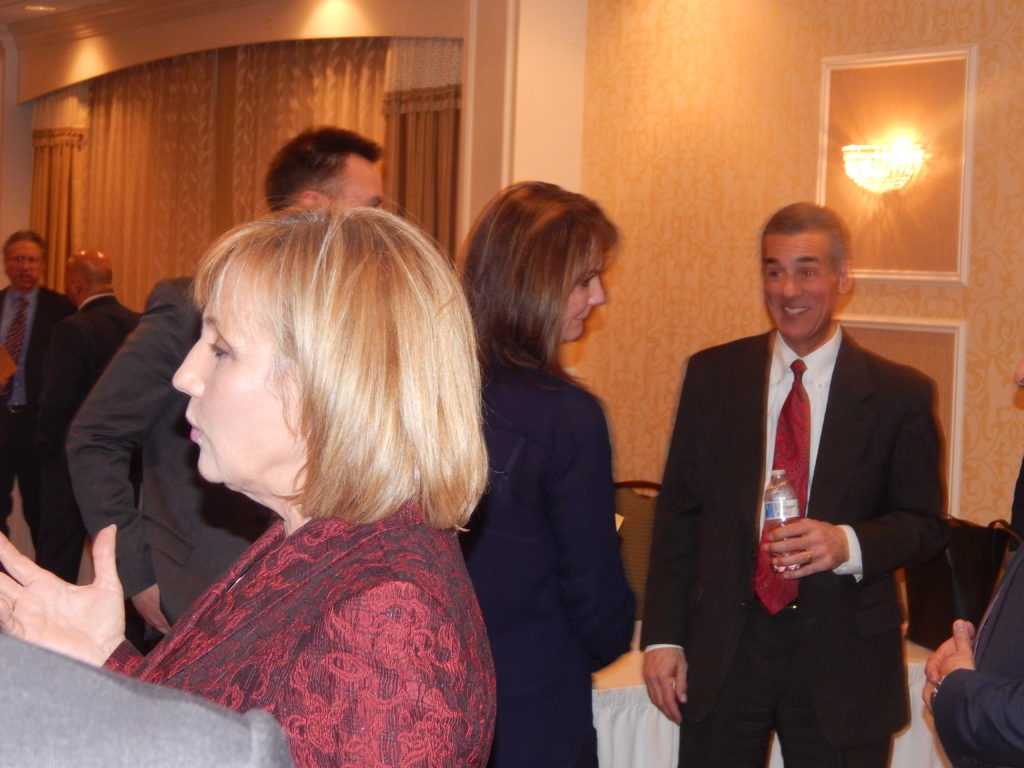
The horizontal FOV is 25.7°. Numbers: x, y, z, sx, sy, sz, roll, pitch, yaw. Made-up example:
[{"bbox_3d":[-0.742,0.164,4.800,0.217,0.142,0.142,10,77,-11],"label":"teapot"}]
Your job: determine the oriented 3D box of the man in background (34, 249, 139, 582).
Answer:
[{"bbox_3d":[-1.682,0.324,8.950,0.360,1.720,0.540,4,3,42],"label":"man in background"}]

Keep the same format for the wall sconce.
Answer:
[{"bbox_3d":[1.116,-0.671,6.954,0.165,0.165,0.290,0,3,-34],"label":"wall sconce"}]

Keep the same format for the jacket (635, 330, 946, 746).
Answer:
[{"bbox_3d":[0.536,0.292,4.250,0.570,0.790,0.360,3,3,15],"label":"jacket"}]

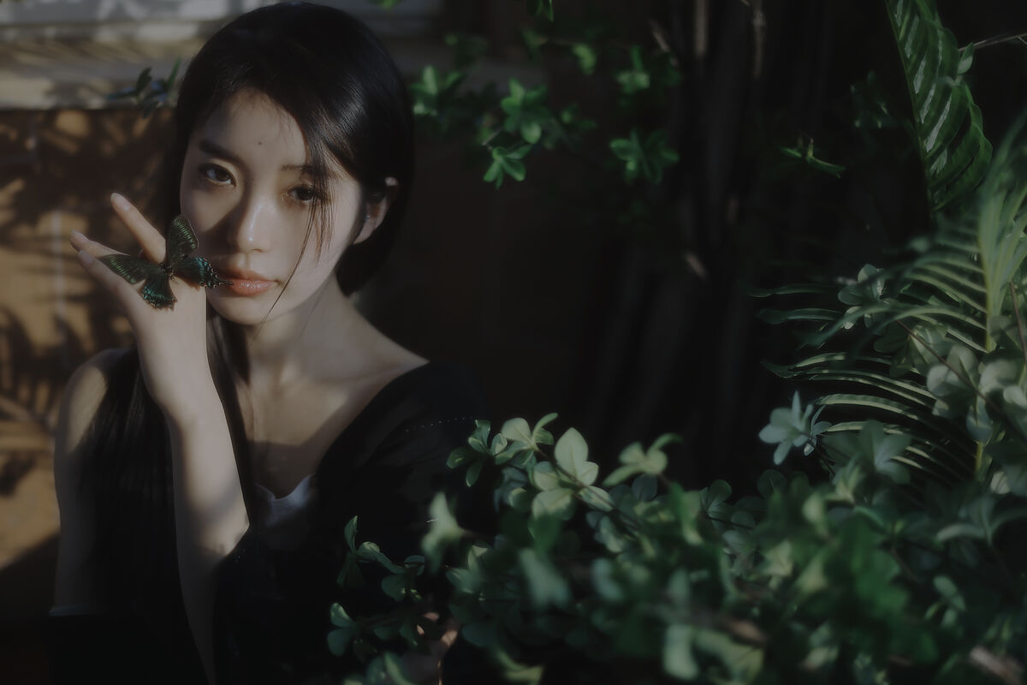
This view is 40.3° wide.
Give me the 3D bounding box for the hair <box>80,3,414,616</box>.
[{"bbox_3d":[-0.220,-0.008,1.121,0.270,0.516,0.235,5,18,9],"label":"hair"}]

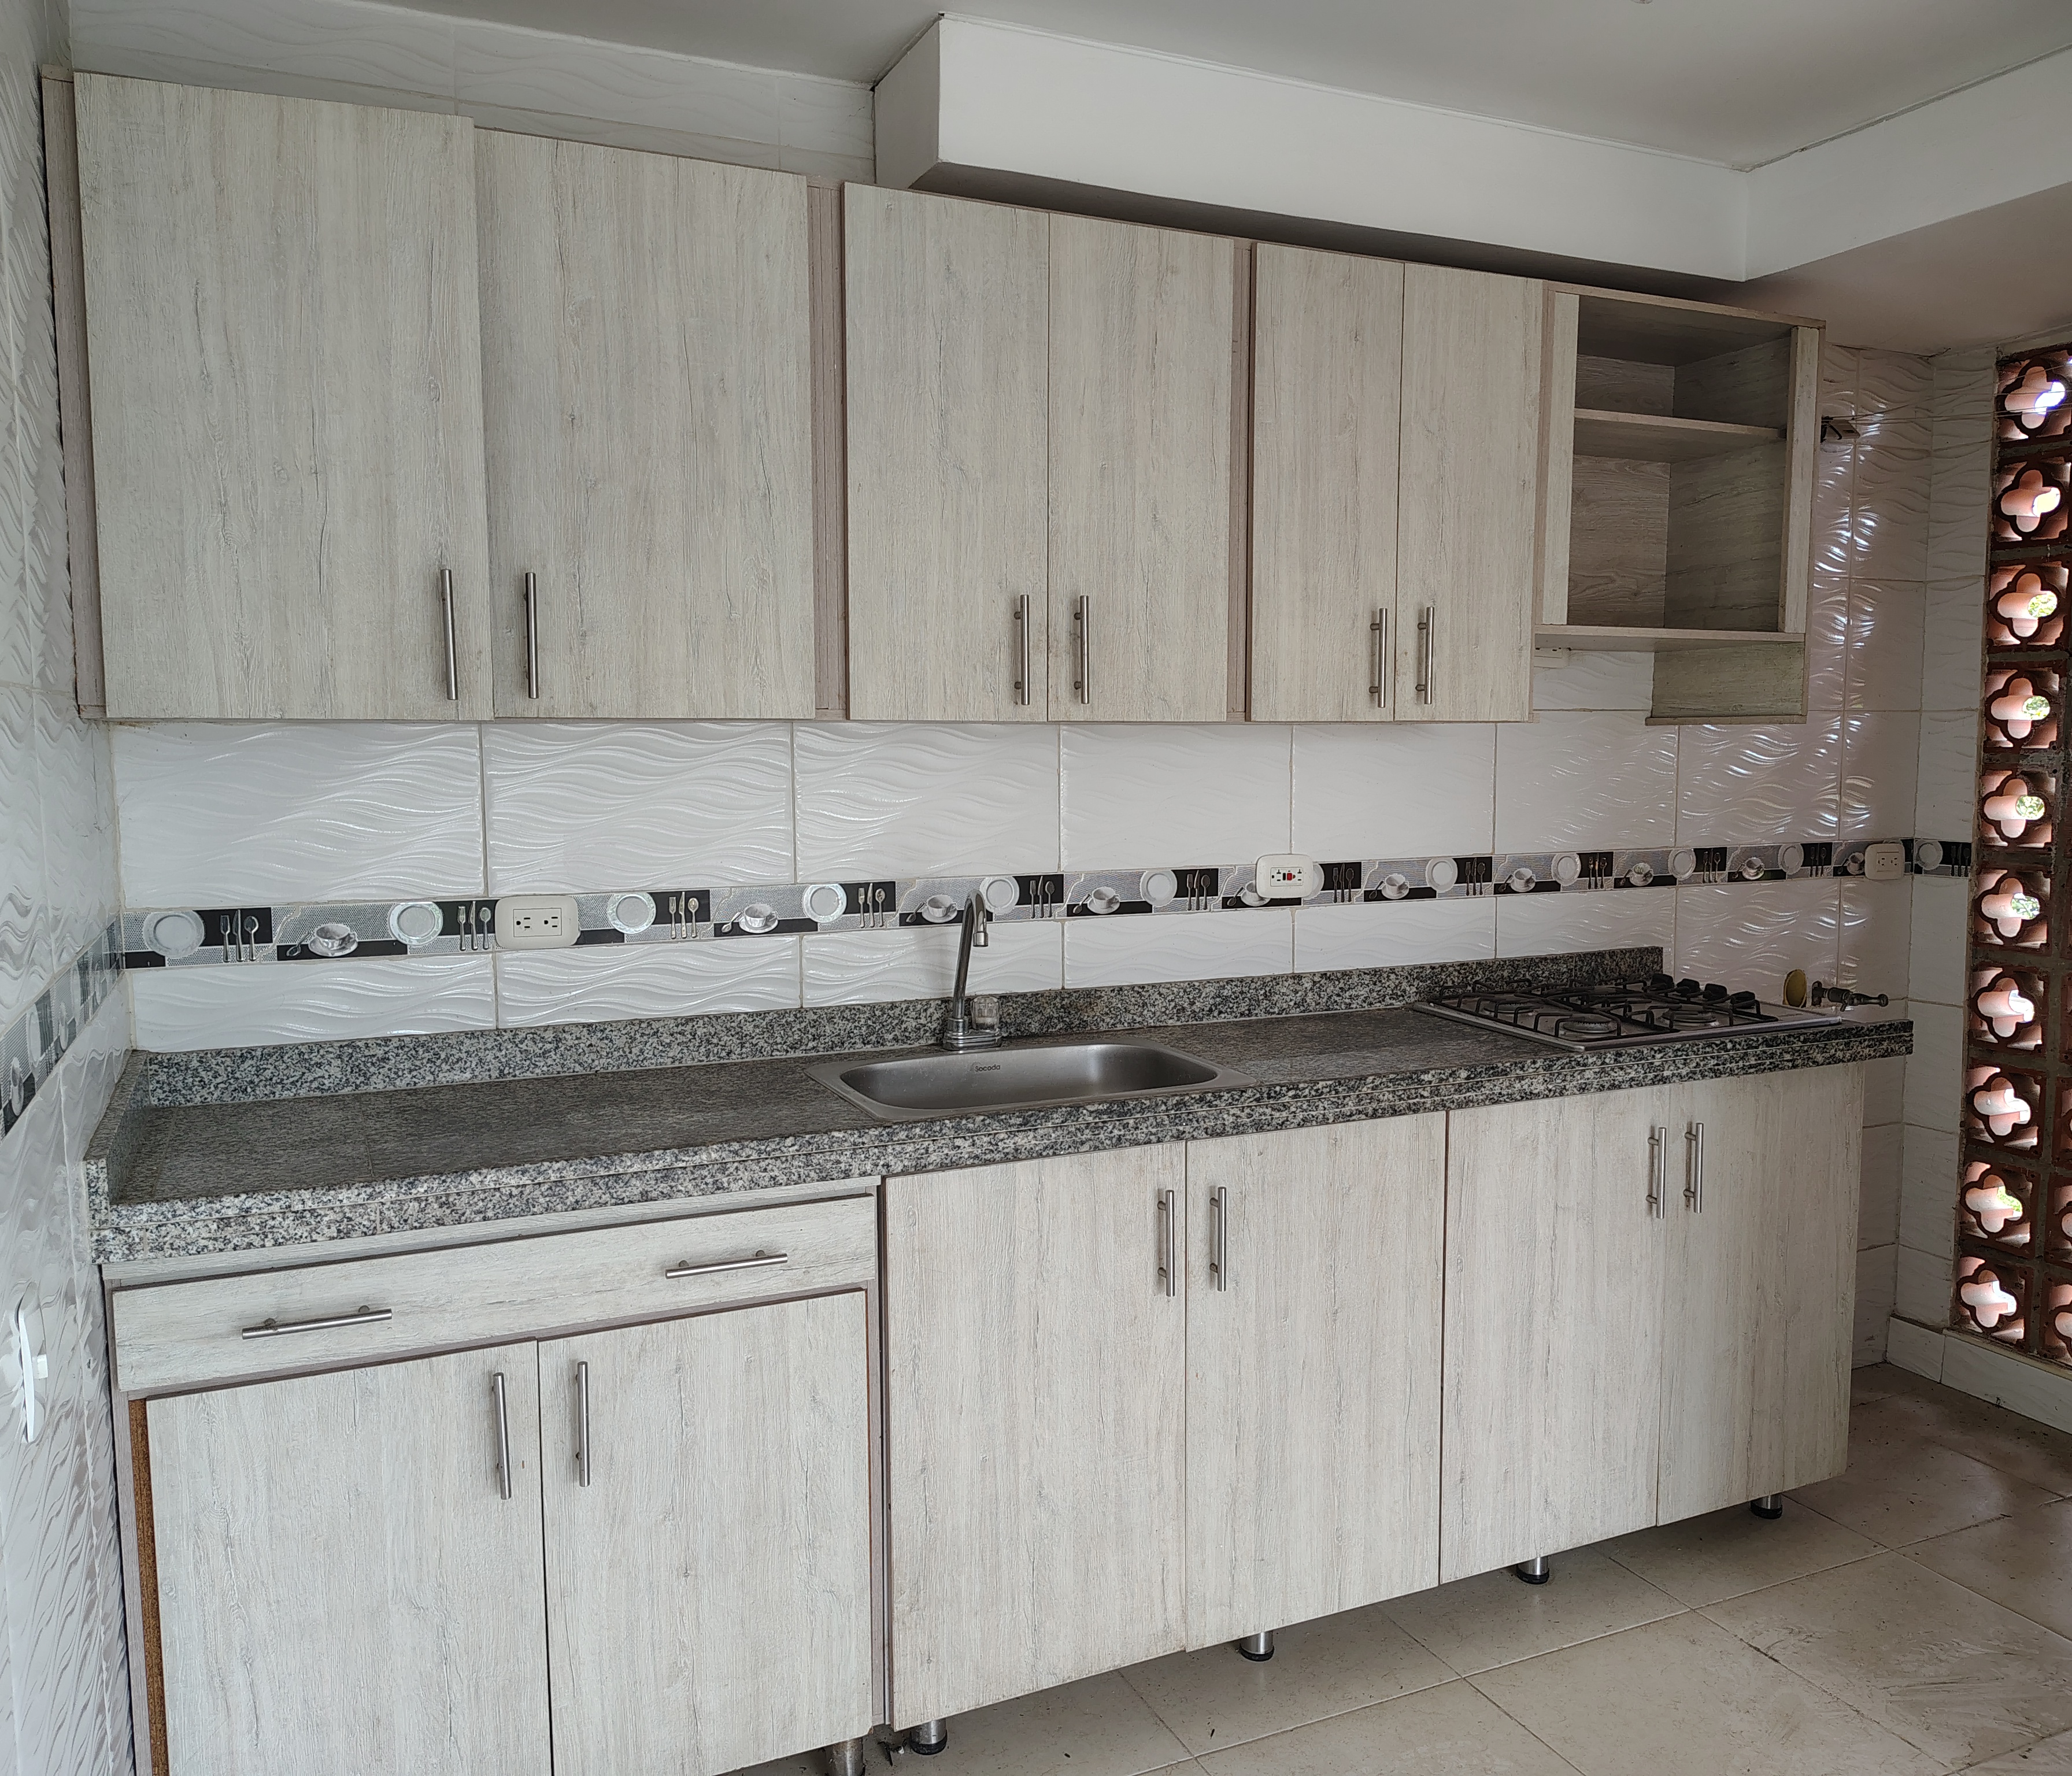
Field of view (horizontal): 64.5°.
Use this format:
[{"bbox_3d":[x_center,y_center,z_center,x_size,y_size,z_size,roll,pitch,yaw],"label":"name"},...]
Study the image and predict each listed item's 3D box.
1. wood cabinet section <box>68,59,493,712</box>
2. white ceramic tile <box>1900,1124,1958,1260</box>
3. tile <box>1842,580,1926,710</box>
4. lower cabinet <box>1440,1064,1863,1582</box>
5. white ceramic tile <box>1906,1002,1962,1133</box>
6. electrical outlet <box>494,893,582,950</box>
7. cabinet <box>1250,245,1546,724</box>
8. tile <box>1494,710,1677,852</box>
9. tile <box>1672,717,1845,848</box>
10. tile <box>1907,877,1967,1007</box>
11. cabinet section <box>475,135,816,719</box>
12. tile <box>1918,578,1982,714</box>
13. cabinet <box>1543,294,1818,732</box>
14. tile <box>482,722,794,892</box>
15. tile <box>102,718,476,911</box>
[{"bbox_3d":[-0.911,-0.549,2.024,0.405,0.682,0.366,-3,6,-24],"label":"wood cabinet section"},{"bbox_3d":[1.922,0.651,3.533,0.010,0.271,0.138,-3,6,-24],"label":"white ceramic tile"},{"bbox_3d":[1.786,-0.508,3.455,0.231,0.267,0.010,-3,6,-24],"label":"tile"},{"bbox_3d":[0.922,0.674,2.894,0.880,0.797,0.489,-3,6,-24],"label":"lower cabinet"},{"bbox_3d":[1.921,0.382,3.508,0.010,0.270,0.138,-3,6,-24],"label":"white ceramic tile"},{"bbox_3d":[-0.716,0.051,2.368,0.116,0.078,0.014,-3,6,-24],"label":"electrical outlet"},{"bbox_3d":[0.474,-0.608,2.642,0.525,0.678,0.368,-3,6,-24],"label":"cabinet"},{"bbox_3d":[1.063,-0.206,3.158,0.446,0.267,0.010,-3,6,-24],"label":"tile"},{"bbox_3d":[1.474,-0.222,3.331,0.459,0.273,0.010,-3,6,-24],"label":"tile"},{"bbox_3d":[1.926,0.116,3.498,0.010,0.267,0.132,-3,6,-24],"label":"tile"},{"bbox_3d":[-0.547,-0.565,2.187,0.405,0.683,0.366,-3,6,-24],"label":"cabinet section"},{"bbox_3d":[1.924,-0.506,3.441,0.010,0.267,0.130,-3,6,-24],"label":"tile"},{"bbox_3d":[0.997,-0.630,2.879,0.624,0.681,0.359,-3,6,-24],"label":"cabinet"},{"bbox_3d":[-0.576,-0.132,2.420,0.453,0.273,0.010,-3,6,-24],"label":"tile"},{"bbox_3d":[-0.990,-0.113,2.236,0.454,0.273,0.010,-3,6,-24],"label":"tile"}]

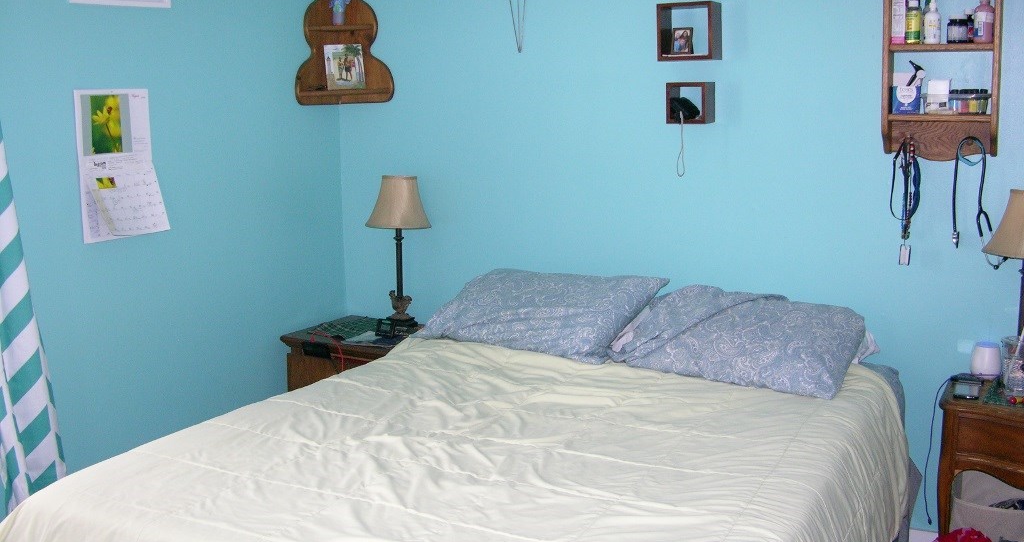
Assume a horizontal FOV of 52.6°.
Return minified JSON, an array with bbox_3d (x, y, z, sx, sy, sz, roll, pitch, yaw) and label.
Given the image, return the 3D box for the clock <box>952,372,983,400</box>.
[{"bbox_3d":[1.274,0.323,2.880,0.085,0.050,0.075,5,11,31],"label":"clock"}]

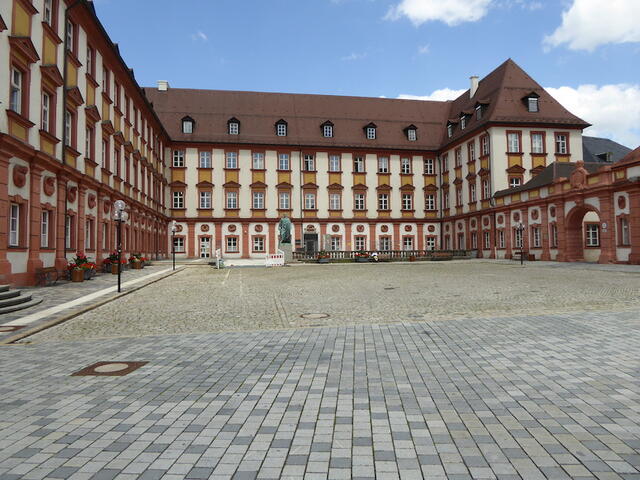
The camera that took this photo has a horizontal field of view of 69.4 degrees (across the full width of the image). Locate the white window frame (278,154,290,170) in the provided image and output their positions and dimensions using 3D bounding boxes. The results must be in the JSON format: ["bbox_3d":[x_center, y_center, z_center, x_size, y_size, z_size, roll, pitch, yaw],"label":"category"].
[{"bbox_3d":[-4.193,-9.215,54.674,1.261,1.950,0.150,0,-2,-10],"label":"white window frame"}]

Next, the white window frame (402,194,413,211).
[{"bbox_3d":[11.571,-4.987,60.983,1.340,2.030,0.200,0,-2,-10],"label":"white window frame"}]

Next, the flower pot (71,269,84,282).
[{"bbox_3d":[-11.295,1.692,21.600,0.560,0.540,0.560,0,-2,-10],"label":"flower pot"}]

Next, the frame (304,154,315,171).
[{"bbox_3d":[-1.245,-9.382,56.204,1.291,2.043,0.150,0,-2,-10],"label":"frame"}]

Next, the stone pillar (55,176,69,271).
[{"bbox_3d":[-12.219,-0.804,21.865,0.280,4.550,0.880,0,-2,-10],"label":"stone pillar"}]

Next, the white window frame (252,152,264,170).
[{"bbox_3d":[-7.653,-9.840,58.083,1.250,2.100,0.180,0,-2,-10],"label":"white window frame"}]

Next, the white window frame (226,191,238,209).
[{"bbox_3d":[-10.118,-4.576,53.476,1.186,1.844,0.150,0,-2,-10],"label":"white window frame"}]

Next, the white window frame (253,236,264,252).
[{"bbox_3d":[-7.480,0.597,56.932,1.240,1.680,0.170,0,-2,-10],"label":"white window frame"}]

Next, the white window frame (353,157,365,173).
[{"bbox_3d":[4.883,-9.306,57.270,1.303,1.895,0.150,0,-2,-10],"label":"white window frame"}]

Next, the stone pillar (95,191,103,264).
[{"bbox_3d":[-13.480,-0.589,28.131,0.300,4.750,0.900,0,-2,-10],"label":"stone pillar"}]

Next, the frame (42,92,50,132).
[{"bbox_3d":[-12.485,-5.791,20.919,0.170,2.000,1.220,0,-2,-10],"label":"frame"}]

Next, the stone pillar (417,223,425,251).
[{"bbox_3d":[12.621,-0.097,58.015,0.940,4.207,0.400,0,-2,-10],"label":"stone pillar"}]

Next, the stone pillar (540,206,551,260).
[{"bbox_3d":[18.013,-0.559,36.920,0.400,4.433,0.950,0,-2,-8],"label":"stone pillar"}]

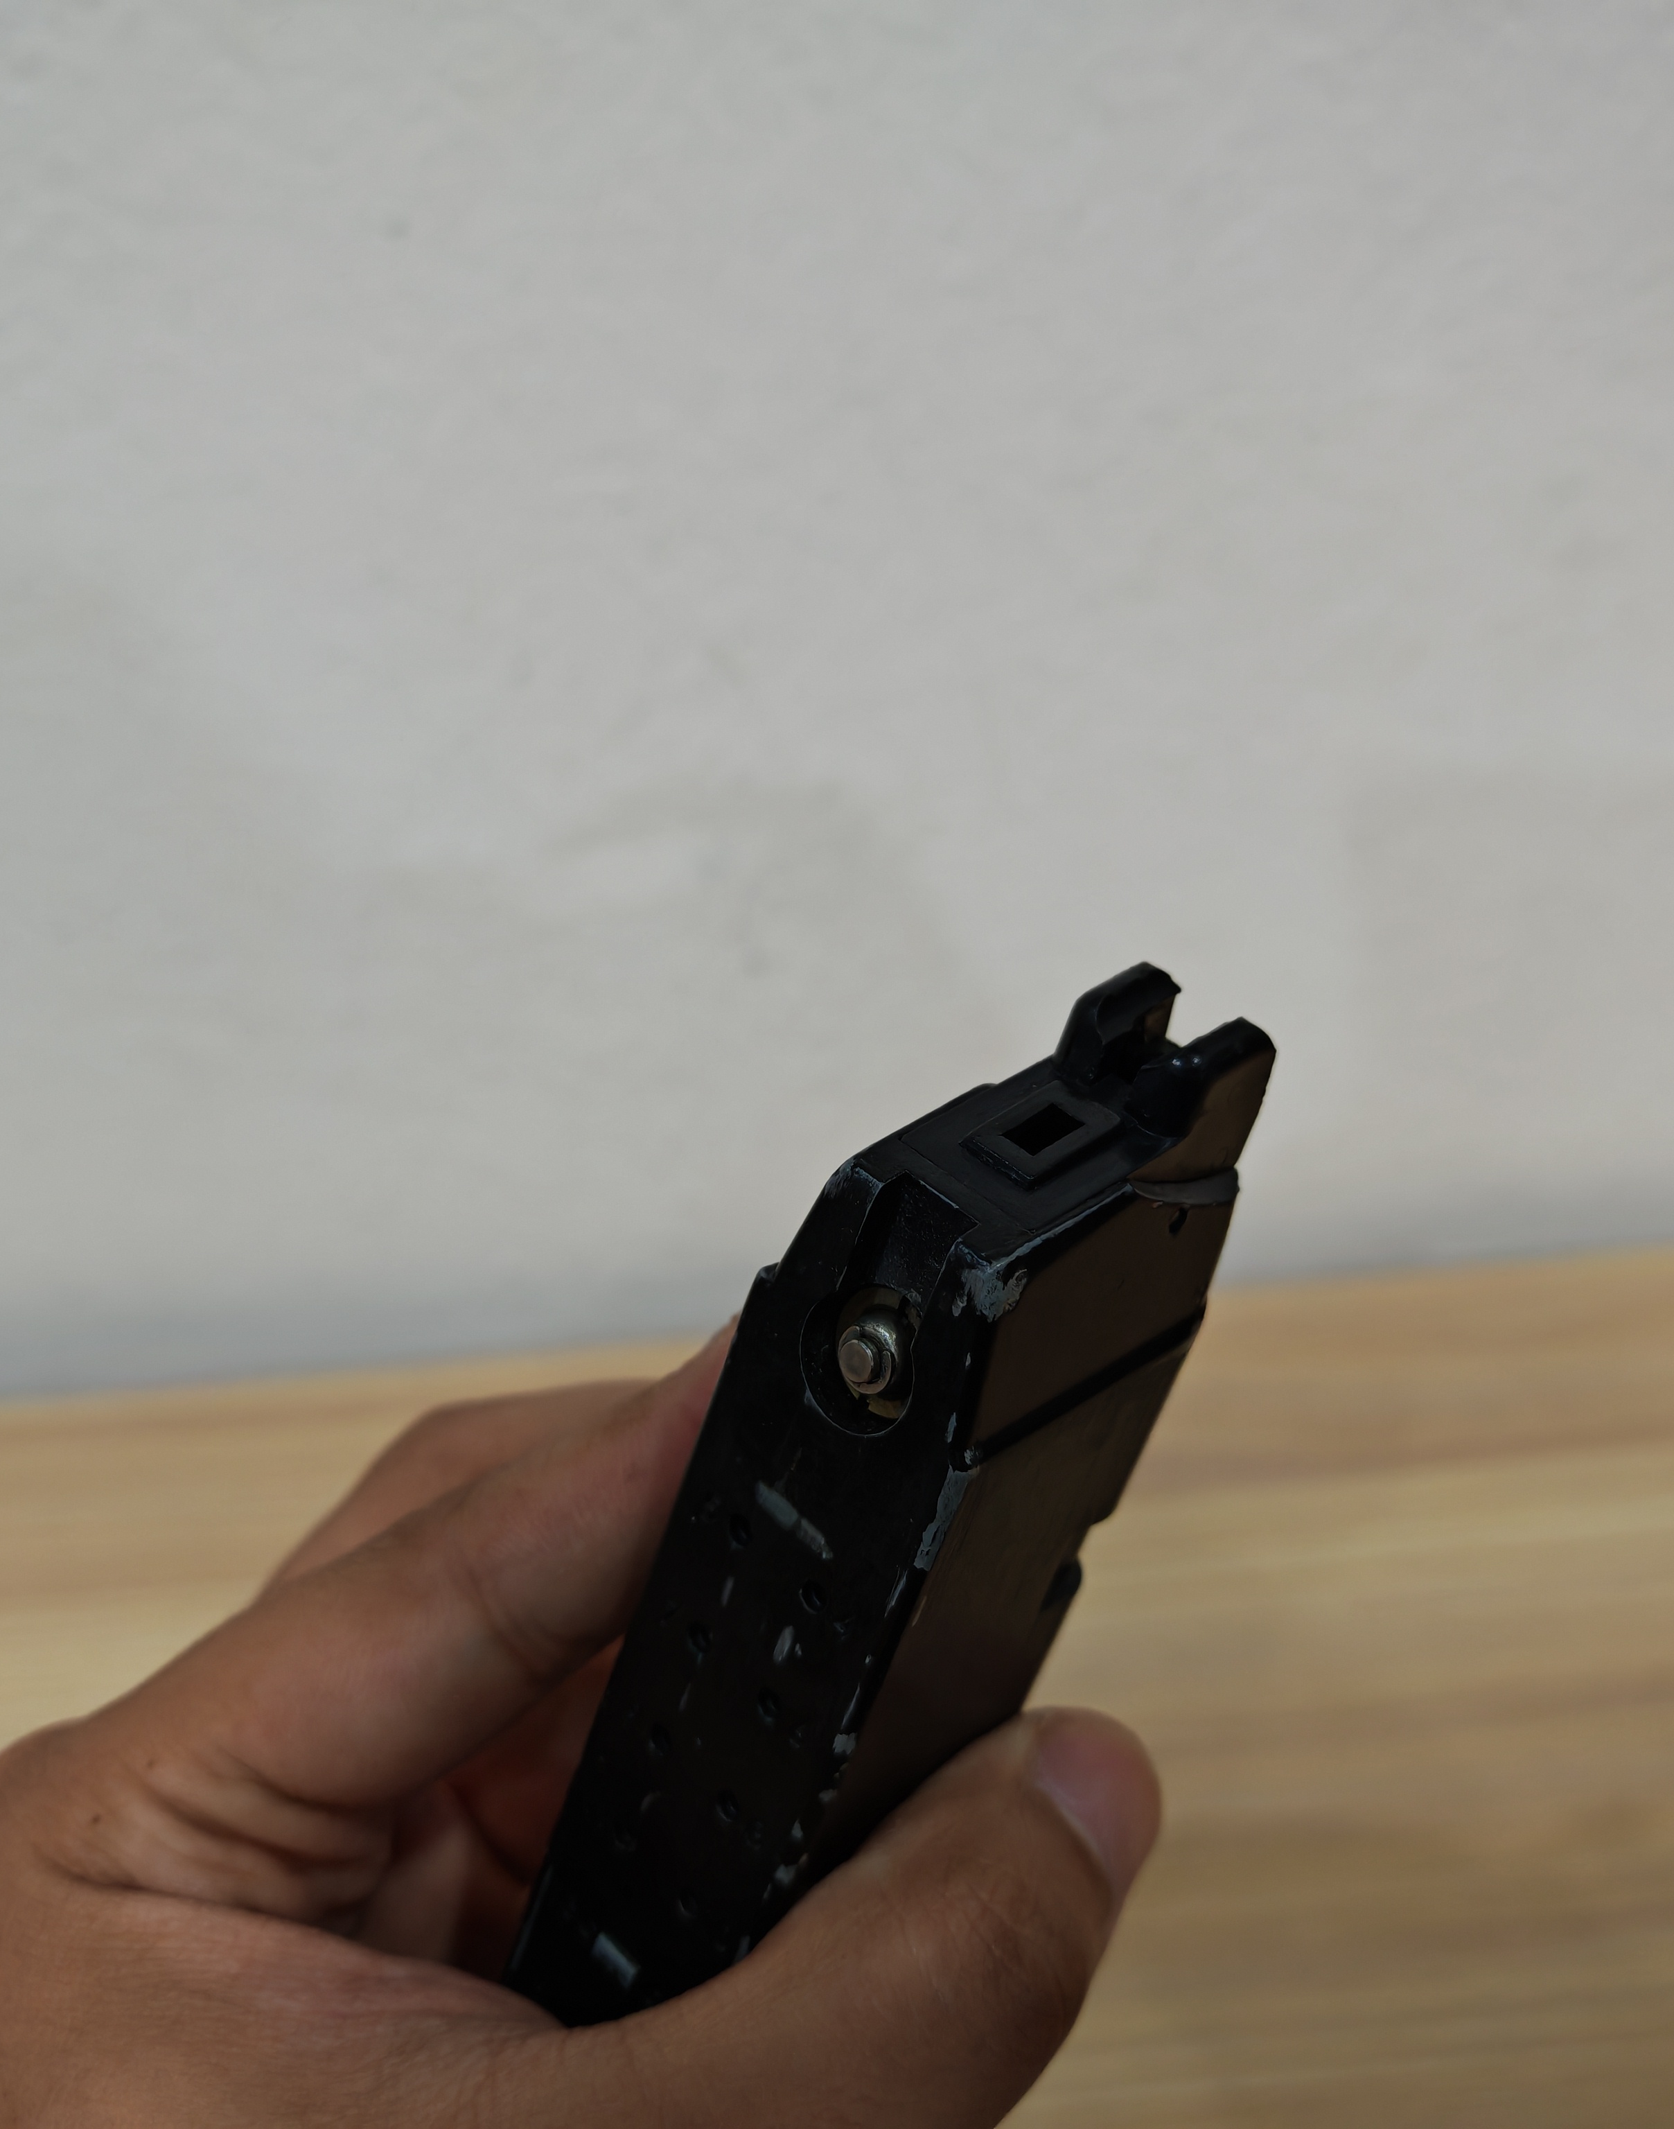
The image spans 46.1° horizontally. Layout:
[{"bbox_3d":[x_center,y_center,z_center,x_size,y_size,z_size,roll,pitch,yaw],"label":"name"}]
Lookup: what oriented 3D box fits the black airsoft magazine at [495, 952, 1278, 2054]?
[{"bbox_3d":[0.003,0.047,0.173,0.025,0.119,0.038,36,29,32],"label":"black airsoft magazine"}]

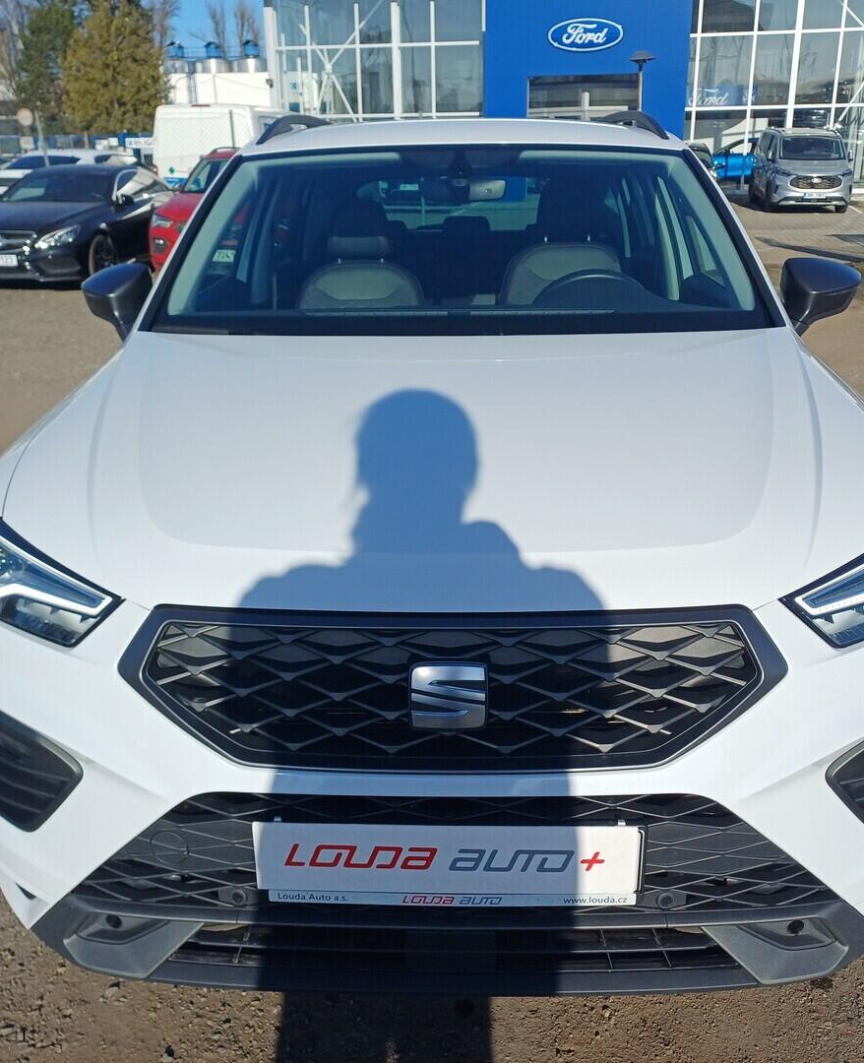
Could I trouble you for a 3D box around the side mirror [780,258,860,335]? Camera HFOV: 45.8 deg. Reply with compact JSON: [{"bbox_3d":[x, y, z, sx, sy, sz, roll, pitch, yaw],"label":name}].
[{"bbox_3d":[0.973,-0.604,2.622,0.205,0.190,0.150,0,21,2],"label":"side mirror"}]

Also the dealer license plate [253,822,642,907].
[{"bbox_3d":[0.016,0.457,1.407,0.525,0.135,0.020,0,21,2],"label":"dealer license plate"}]

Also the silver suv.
[{"bbox_3d":[9.230,-9.107,25.848,1.860,1.850,4.500,3,21,9],"label":"silver suv"}]

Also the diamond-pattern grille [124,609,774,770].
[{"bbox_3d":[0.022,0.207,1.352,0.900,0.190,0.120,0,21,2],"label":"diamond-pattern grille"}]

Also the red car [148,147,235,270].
[{"bbox_3d":[-2.150,-3.845,12.349,1.780,1.550,4.140,-1,21,-1],"label":"red car"}]

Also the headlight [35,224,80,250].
[{"bbox_3d":[-4.102,-3.212,11.242,0.360,0.210,0.380,2,21,7],"label":"headlight"}]

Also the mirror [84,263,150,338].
[{"bbox_3d":[-0.836,-0.604,2.688,0.205,0.190,0.150,0,21,2],"label":"mirror"}]

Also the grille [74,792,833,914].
[{"bbox_3d":[0.025,0.441,1.440,1.100,0.200,0.110,0,21,2],"label":"grille"}]

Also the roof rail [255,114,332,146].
[{"bbox_3d":[-0.458,-1.509,3.884,0.090,0.100,1.900,0,21,2],"label":"roof rail"}]

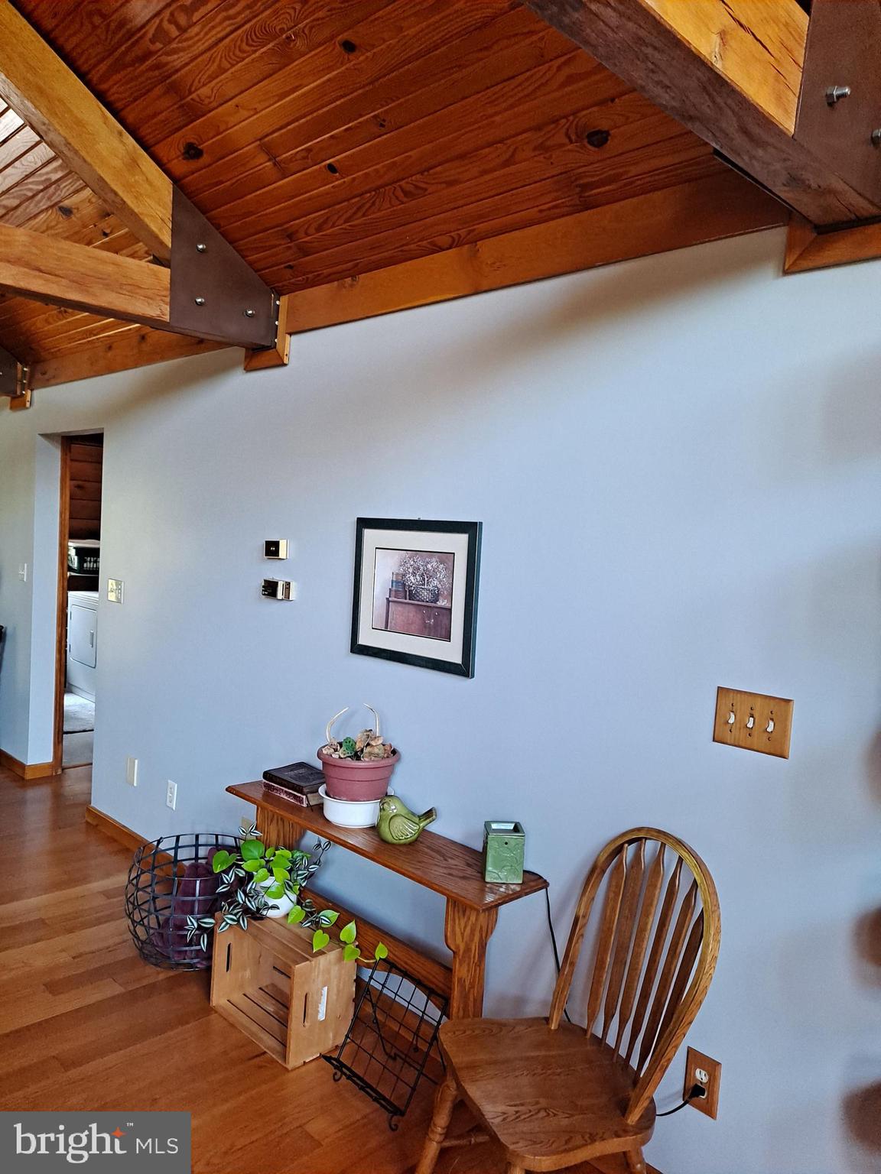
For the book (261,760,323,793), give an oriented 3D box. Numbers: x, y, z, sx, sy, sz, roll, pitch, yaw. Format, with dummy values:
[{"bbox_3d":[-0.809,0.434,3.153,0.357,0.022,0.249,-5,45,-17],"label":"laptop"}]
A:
[{"bbox_3d":[-0.482,0.672,2.977,0.214,0.033,0.170,6,5,39],"label":"book"}]

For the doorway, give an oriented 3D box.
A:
[{"bbox_3d":[-2.011,0.173,4.796,0.900,2.060,0.180,7,5,44],"label":"doorway"}]

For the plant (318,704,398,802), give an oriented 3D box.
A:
[{"bbox_3d":[-0.263,0.553,2.727,0.268,0.340,0.268,3,4,0],"label":"plant"}]

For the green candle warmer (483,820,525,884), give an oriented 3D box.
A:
[{"bbox_3d":[0.174,0.735,2.352,0.100,0.134,0.102,3,4,-4],"label":"green candle warmer"}]

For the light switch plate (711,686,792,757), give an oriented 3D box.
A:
[{"bbox_3d":[0.704,0.307,1.926,0.176,0.131,0.020,7,5,44],"label":"light switch plate"}]

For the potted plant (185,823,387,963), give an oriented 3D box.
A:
[{"bbox_3d":[-0.486,1.019,2.773,0.640,0.350,0.330,7,5,44],"label":"potted plant"}]

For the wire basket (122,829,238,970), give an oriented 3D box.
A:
[{"bbox_3d":[-0.919,1.181,3.197,0.485,0.380,0.485,7,5,44],"label":"wire basket"}]

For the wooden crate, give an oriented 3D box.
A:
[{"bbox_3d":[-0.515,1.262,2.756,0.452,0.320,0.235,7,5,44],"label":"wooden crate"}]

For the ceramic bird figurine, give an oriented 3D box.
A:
[{"bbox_3d":[-0.092,0.704,2.588,0.185,0.136,0.122,1,4,-28],"label":"ceramic bird figurine"}]

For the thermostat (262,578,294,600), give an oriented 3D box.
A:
[{"bbox_3d":[-0.622,0.010,3.225,0.180,0.073,0.034,7,5,44],"label":"thermostat"}]

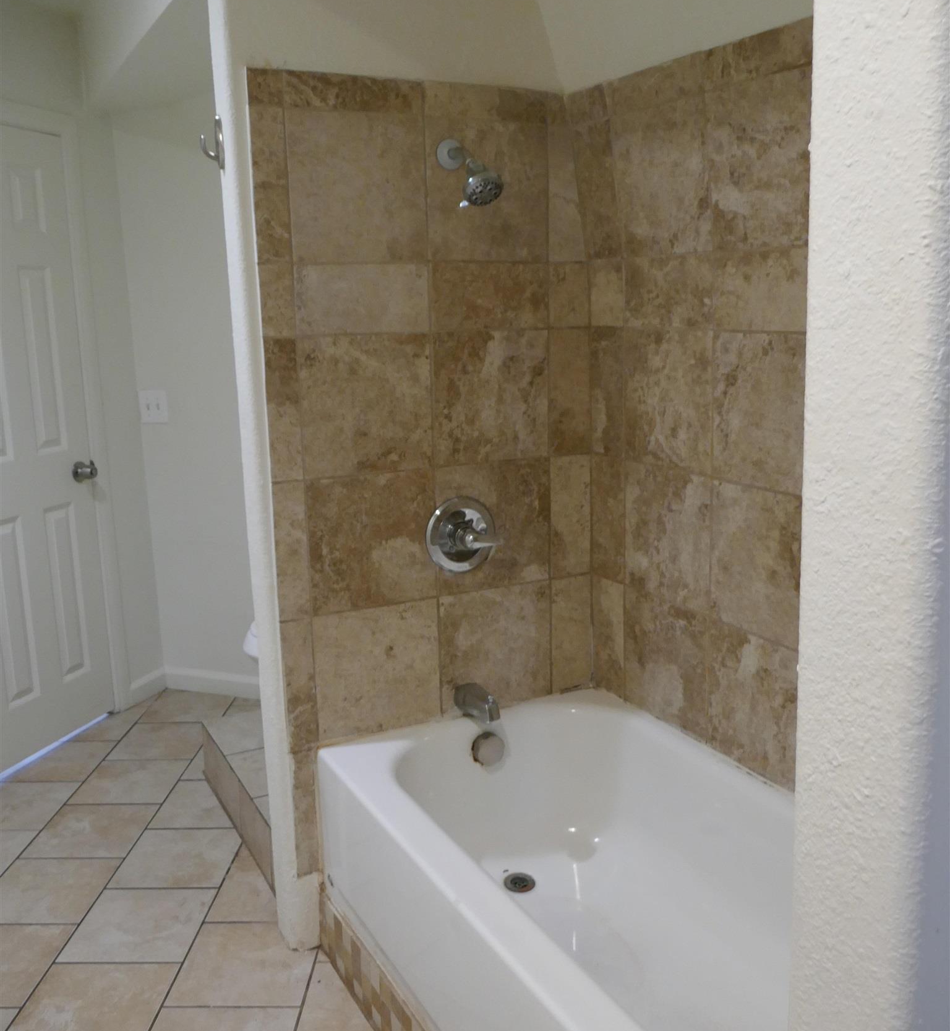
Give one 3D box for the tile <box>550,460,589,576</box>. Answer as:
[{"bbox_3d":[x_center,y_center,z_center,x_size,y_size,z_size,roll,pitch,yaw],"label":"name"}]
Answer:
[{"bbox_3d":[0.239,0.004,2.443,0.114,0.301,0.012,-7,13,-25],"label":"tile"}]

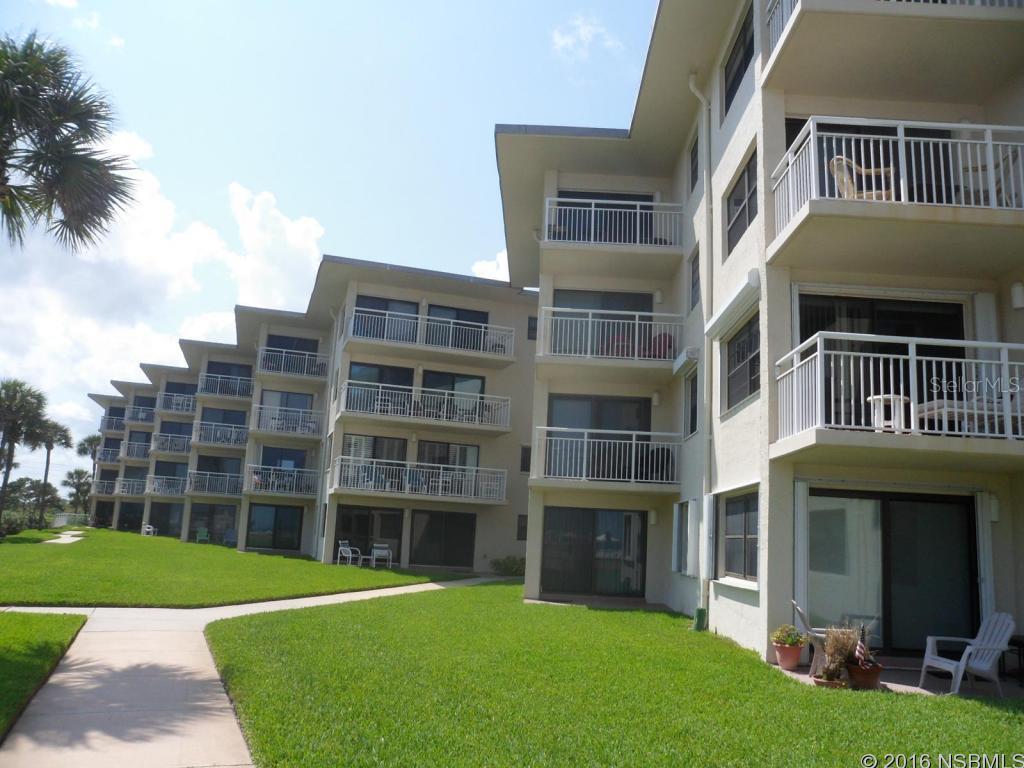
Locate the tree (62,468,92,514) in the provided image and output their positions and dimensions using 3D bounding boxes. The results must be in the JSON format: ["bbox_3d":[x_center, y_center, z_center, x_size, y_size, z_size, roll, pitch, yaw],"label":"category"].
[{"bbox_3d":[-44.023,11.249,77.703,3.113,5.302,3.113,3,-11,0],"label":"tree"}]

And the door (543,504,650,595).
[{"bbox_3d":[1.890,3.859,17.646,2.400,2.000,0.120,3,-12,2],"label":"door"}]

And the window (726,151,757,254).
[{"bbox_3d":[3.654,-2.814,12.199,0.120,1.220,2.000,3,-12,2],"label":"window"}]

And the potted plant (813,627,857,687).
[{"bbox_3d":[3.493,2.943,8.410,0.474,0.639,0.453,2,-11,2],"label":"potted plant"}]

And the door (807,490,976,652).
[{"bbox_3d":[4.809,2.376,9.684,2.200,2.020,0.120,3,-12,2],"label":"door"}]

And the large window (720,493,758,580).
[{"bbox_3d":[3.357,2.228,11.211,0.120,1.220,2.050,3,-12,2],"label":"large window"}]

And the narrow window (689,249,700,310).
[{"bbox_3d":[3.802,-2.141,15.880,0.120,1.200,1.050,3,-12,2],"label":"narrow window"}]

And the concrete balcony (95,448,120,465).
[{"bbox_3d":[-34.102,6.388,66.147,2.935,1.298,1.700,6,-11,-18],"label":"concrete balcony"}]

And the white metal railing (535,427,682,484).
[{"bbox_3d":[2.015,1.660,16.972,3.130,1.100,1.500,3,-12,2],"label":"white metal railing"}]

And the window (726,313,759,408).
[{"bbox_3d":[3.510,-0.294,11.675,0.120,1.250,2.000,3,-12,2],"label":"window"}]

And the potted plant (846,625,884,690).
[{"bbox_3d":[3.677,2.847,7.978,0.350,0.660,0.350,3,-12,2],"label":"potted plant"}]

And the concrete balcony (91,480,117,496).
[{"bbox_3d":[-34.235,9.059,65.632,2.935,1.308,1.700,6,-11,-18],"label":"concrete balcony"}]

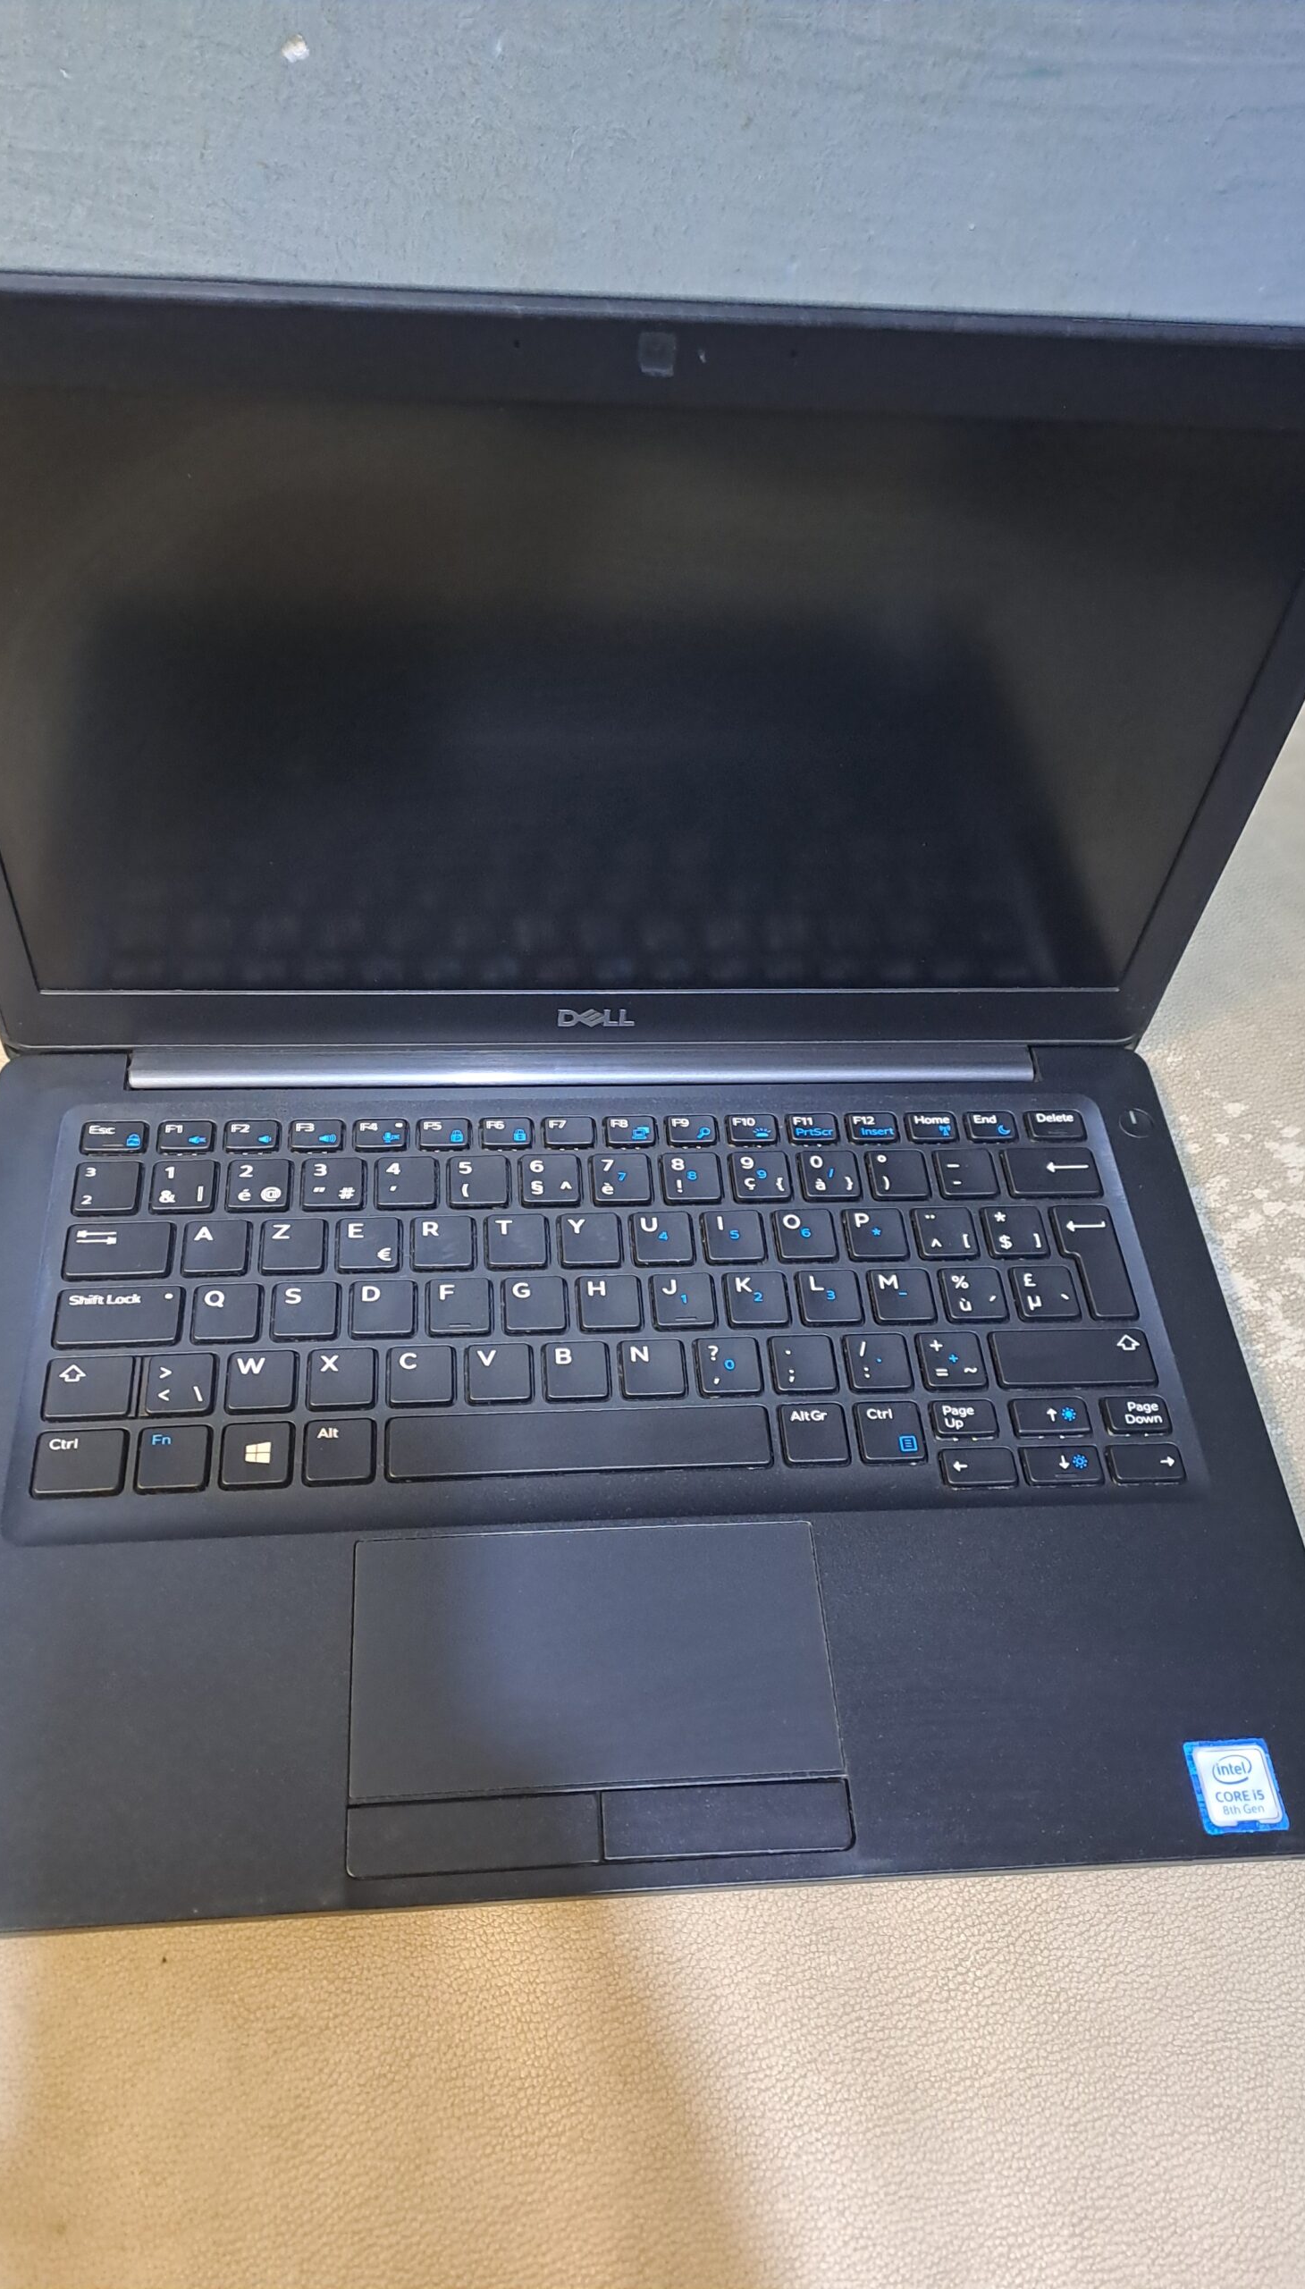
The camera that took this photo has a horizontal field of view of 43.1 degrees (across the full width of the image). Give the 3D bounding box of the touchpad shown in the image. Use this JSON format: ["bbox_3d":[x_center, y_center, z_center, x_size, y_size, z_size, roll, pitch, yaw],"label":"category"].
[{"bbox_3d":[-0.012,0.108,0.348,0.100,0.003,0.054,-1,55,-7],"label":"touchpad"}]

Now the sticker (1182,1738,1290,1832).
[{"bbox_3d":[0.121,0.133,0.343,0.018,0.001,0.018,-1,55,-7],"label":"sticker"}]

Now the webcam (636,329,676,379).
[{"bbox_3d":[0.001,-0.141,0.295,0.006,0.008,0.003,-1,52,-7],"label":"webcam"}]

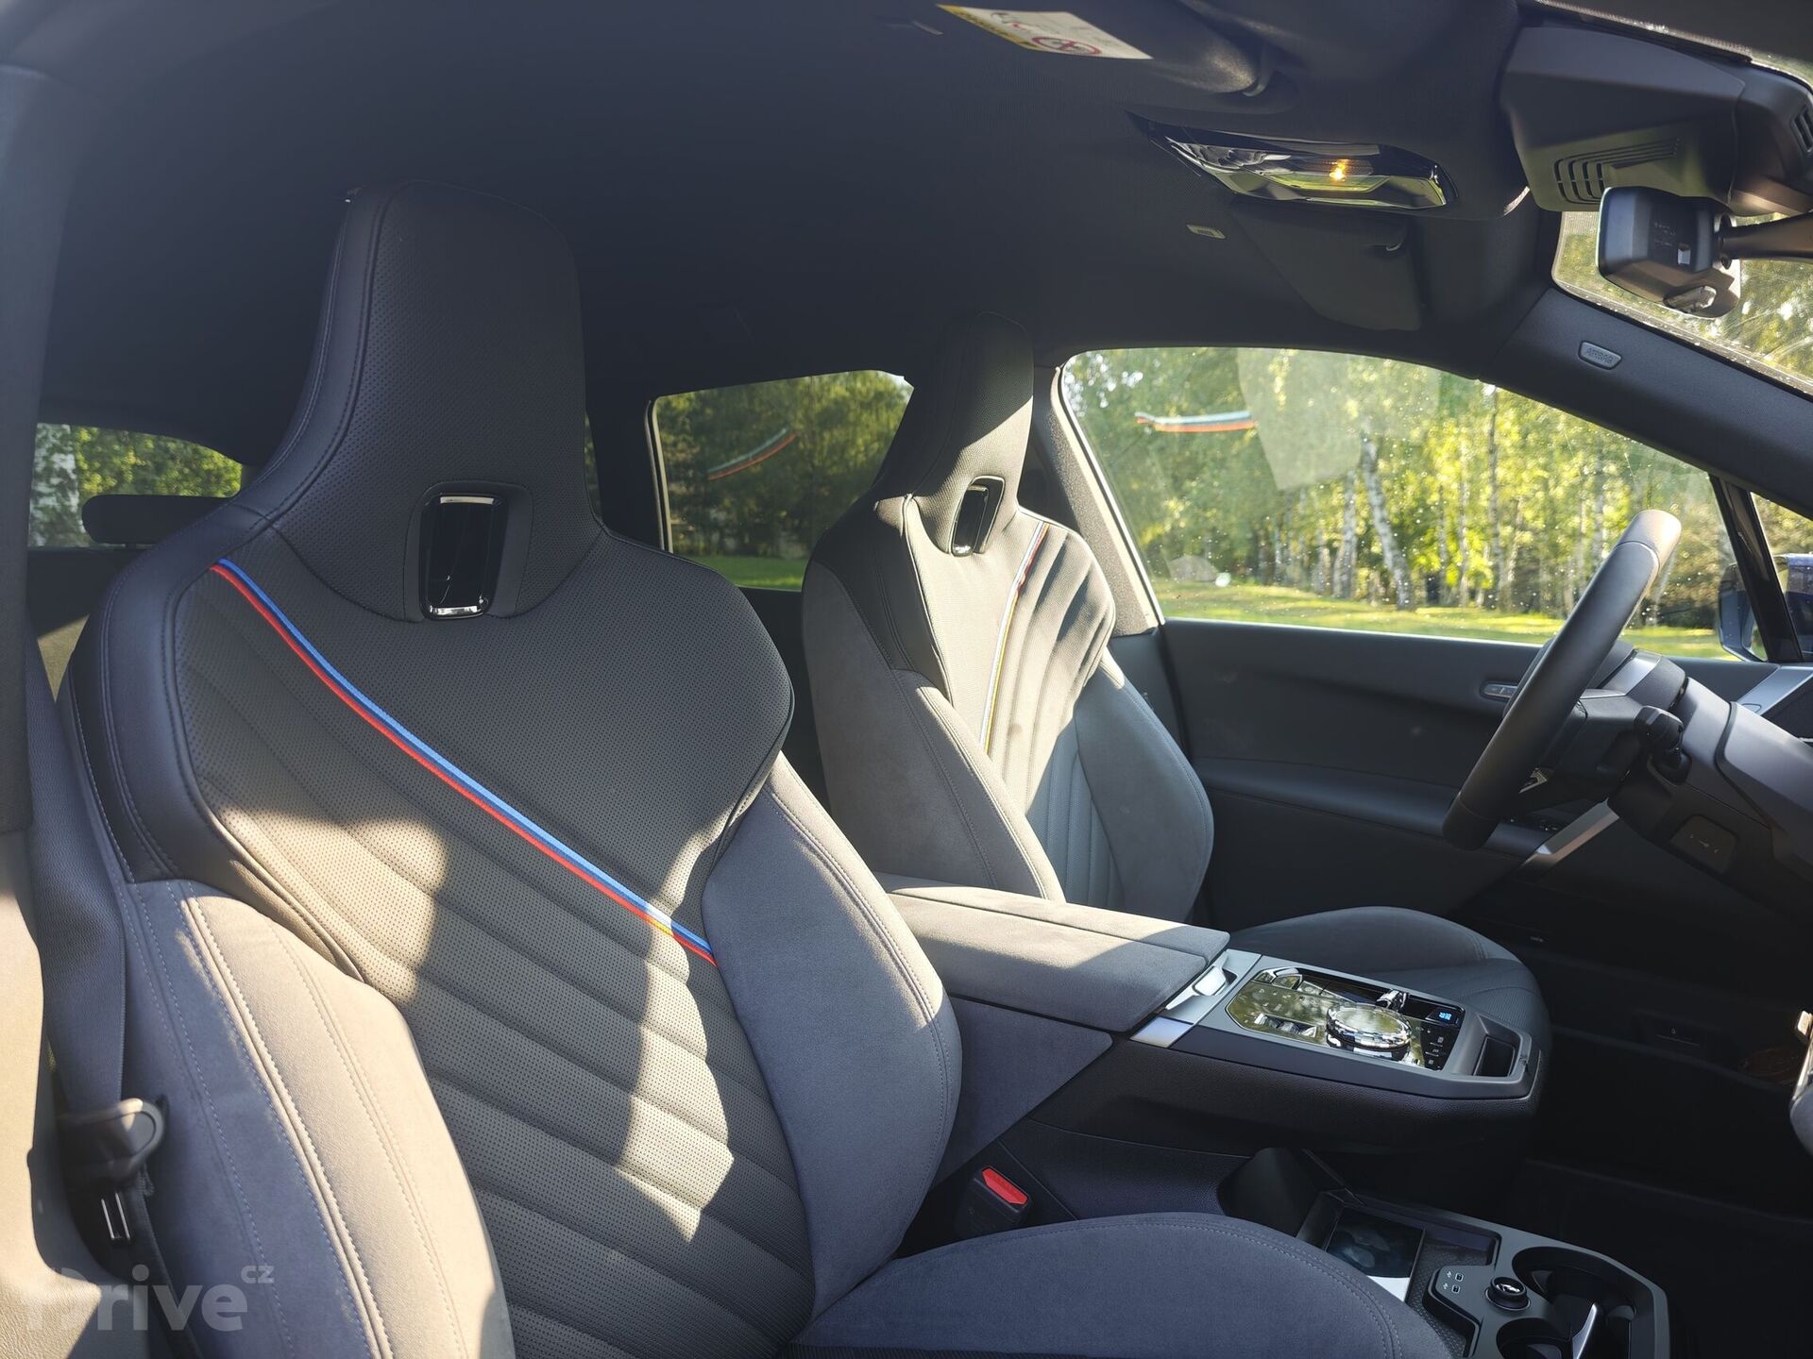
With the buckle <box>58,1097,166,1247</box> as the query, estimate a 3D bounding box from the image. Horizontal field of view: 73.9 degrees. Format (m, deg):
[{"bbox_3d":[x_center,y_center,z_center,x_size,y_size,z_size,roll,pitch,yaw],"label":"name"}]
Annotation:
[{"bbox_3d":[-0.416,0.257,0.630,0.057,0.076,0.023,-7,6,10],"label":"buckle"}]

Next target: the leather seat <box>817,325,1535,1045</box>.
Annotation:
[{"bbox_3d":[0.306,0.059,1.392,0.820,0.985,0.560,5,8,33],"label":"leather seat"}]

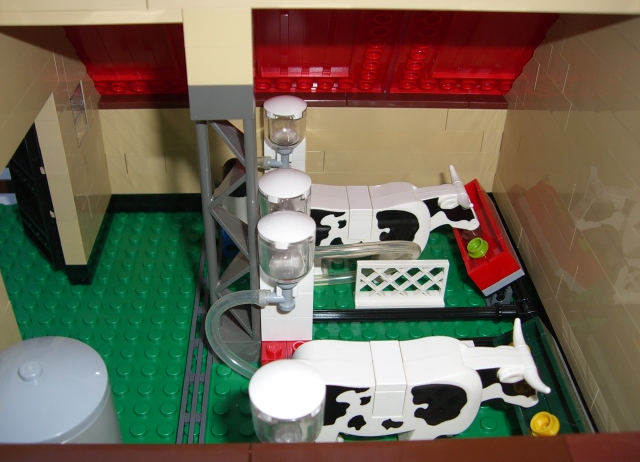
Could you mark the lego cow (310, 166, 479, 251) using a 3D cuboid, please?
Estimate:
[{"bbox_3d":[0.023,-0.003,0.261,0.070,0.037,0.027,0,35,-3],"label":"lego cow"}]

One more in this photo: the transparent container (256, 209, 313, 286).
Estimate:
[{"bbox_3d":[-0.009,0.004,0.196,0.016,0.020,0.016,0,35,-3],"label":"transparent container"}]

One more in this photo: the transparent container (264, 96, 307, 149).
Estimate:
[{"bbox_3d":[-0.013,-0.041,0.260,0.016,0.020,0.016,0,35,-3],"label":"transparent container"}]

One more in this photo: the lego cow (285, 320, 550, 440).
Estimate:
[{"bbox_3d":[0.027,0.045,0.195,0.070,0.035,0.028,0,35,-3],"label":"lego cow"}]

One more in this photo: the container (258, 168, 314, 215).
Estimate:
[{"bbox_3d":[-0.011,-0.009,0.215,0.016,0.020,0.016,0,35,-3],"label":"container"}]

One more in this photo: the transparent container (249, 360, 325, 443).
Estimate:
[{"bbox_3d":[-0.007,0.037,0.149,0.016,0.020,0.016,0,35,-3],"label":"transparent container"}]

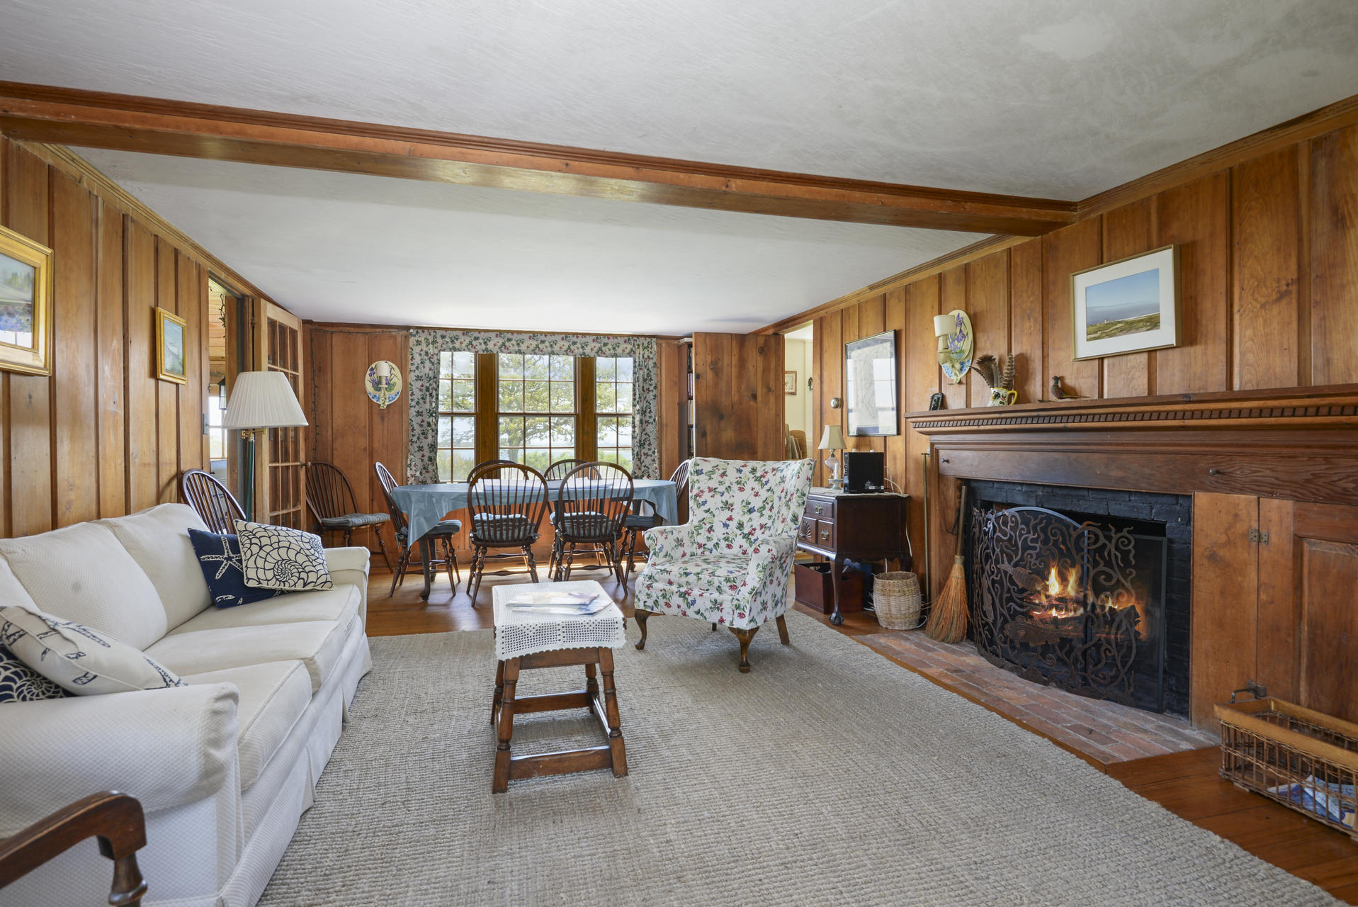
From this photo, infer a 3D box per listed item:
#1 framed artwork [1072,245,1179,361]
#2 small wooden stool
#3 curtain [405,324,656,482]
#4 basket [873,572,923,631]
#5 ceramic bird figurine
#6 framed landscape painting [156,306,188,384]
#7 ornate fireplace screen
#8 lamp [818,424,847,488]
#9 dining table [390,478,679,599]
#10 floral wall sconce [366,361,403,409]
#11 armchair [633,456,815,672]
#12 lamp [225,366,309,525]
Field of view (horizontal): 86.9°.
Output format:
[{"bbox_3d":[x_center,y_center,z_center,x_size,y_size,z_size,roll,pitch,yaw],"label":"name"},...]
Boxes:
[{"bbox_3d":[1.978,-0.649,3.191,0.033,0.410,0.499,0,1,-19],"label":"framed artwork"},{"bbox_3d":[-0.458,0.800,2.602,0.434,0.544,0.605,0,1,-16],"label":"small wooden stool"},{"bbox_3d":[-1.314,-0.414,6.798,2.357,1.419,0.110,0,1,-19],"label":"curtain"},{"bbox_3d":[1.355,0.905,4.401,0.286,0.302,0.286,0,1,-19],"label":"basket"},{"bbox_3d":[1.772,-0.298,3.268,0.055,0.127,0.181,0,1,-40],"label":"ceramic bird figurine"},{"bbox_3d":[-2.643,-0.544,3.730,0.033,0.351,0.341,0,1,-15],"label":"framed landscape painting"},{"bbox_3d":[1.870,0.660,3.464,0.462,0.814,1.133,0,1,-19],"label":"ornate fireplace screen"},{"bbox_3d":[1.077,0.032,5.046,0.198,0.440,0.198,0,1,0],"label":"lamp"},{"bbox_3d":[-1.074,0.656,5.741,2.233,0.764,1.144,0,1,-16],"label":"dining table"},{"bbox_3d":[-2.619,-0.613,6.365,0.302,0.429,0.110,0,1,-19],"label":"floral wall sconce"},{"bbox_3d":[0.246,0.545,3.935,0.797,1.028,0.737,1,1,37],"label":"armchair"},{"bbox_3d":[-2.185,0.311,3.763,0.451,1.491,0.451,0,1,-19],"label":"lamp"}]

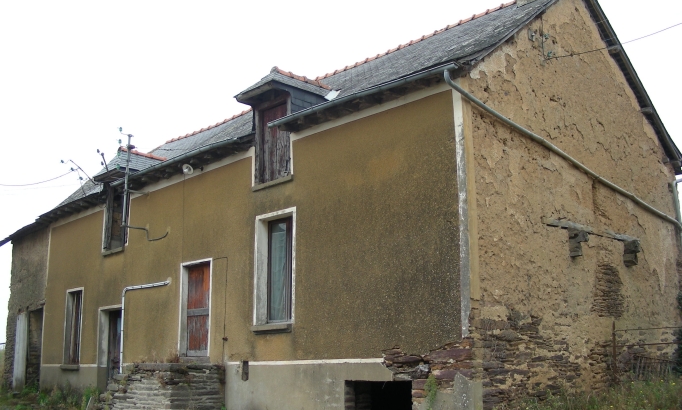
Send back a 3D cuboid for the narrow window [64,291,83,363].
[{"bbox_3d":[-6.913,3.192,19.596,0.207,1.953,0.936,12,-17,-44],"label":"narrow window"}]

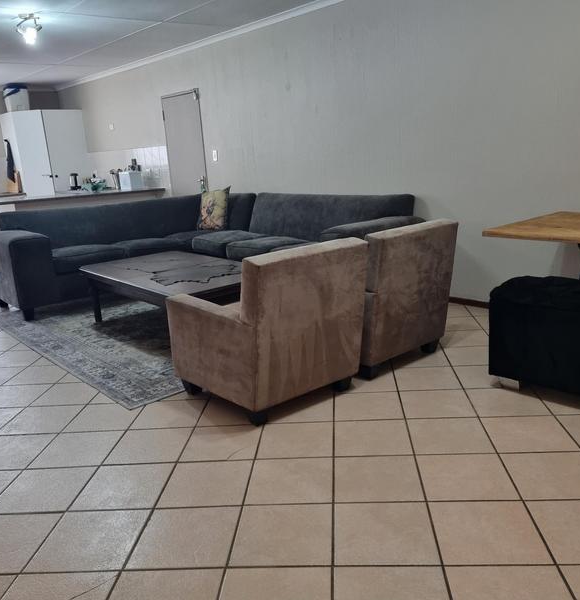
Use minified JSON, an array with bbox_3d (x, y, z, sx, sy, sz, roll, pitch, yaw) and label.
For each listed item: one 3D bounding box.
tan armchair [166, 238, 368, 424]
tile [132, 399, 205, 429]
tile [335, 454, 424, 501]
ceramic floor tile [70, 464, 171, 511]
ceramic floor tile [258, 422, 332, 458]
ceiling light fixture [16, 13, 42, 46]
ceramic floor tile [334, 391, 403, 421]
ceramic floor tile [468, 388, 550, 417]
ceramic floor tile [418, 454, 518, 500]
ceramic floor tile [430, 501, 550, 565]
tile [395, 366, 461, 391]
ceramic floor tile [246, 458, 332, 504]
[{"bbox_3d":[-0.127,0.111,3.159,0.661,0.809,0.907,-15,17,-36],"label":"tan armchair"},{"bbox_3d":[-0.619,0.592,3.076,0.331,0.010,0.331,-3,14,5],"label":"tile"},{"bbox_3d":[0.350,0.722,2.419,0.343,0.010,0.343,-3,14,5],"label":"tile"},{"bbox_3d":[-0.675,0.765,2.458,0.331,0.010,0.331,-3,14,5],"label":"ceramic floor tile"},{"bbox_3d":[0.028,0.644,2.729,0.331,0.010,0.331,-3,14,5],"label":"ceramic floor tile"},{"bbox_3d":[-2.107,-2.176,4.873,0.220,0.250,0.220,-9,15,-19],"label":"ceiling light fixture"},{"bbox_3d":[0.391,0.541,3.029,0.331,0.010,0.331,-3,14,5],"label":"ceramic floor tile"},{"bbox_3d":[1.090,0.514,3.025,0.343,0.010,0.343,-3,14,5],"label":"ceramic floor tile"},{"bbox_3d":[0.673,0.682,2.305,0.331,0.010,0.331,-3,14,5],"label":"ceramic floor tile"},{"bbox_3d":[0.658,0.777,2.011,0.331,0.010,0.331,-3,14,5],"label":"ceramic floor tile"},{"bbox_3d":[0.771,0.447,3.395,0.343,0.010,0.343,-3,14,5],"label":"tile"},{"bbox_3d":[0.003,0.720,2.365,0.331,0.010,0.331,-3,14,5],"label":"ceramic floor tile"}]

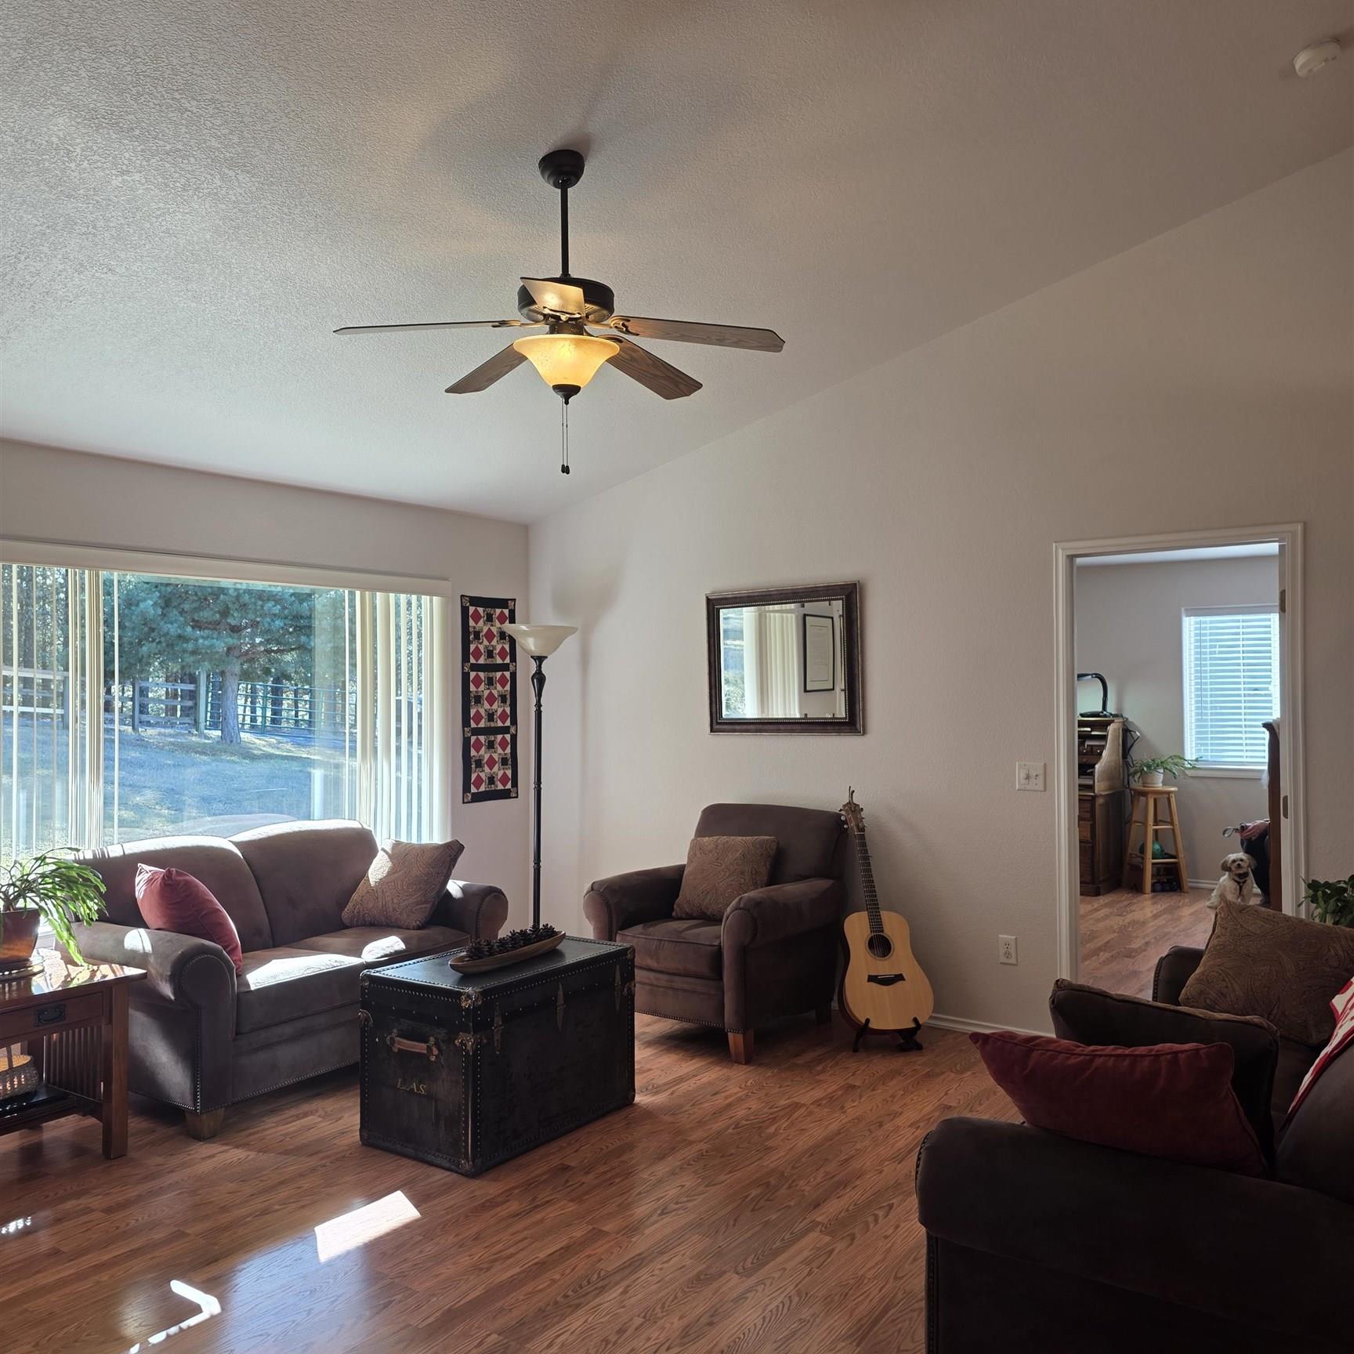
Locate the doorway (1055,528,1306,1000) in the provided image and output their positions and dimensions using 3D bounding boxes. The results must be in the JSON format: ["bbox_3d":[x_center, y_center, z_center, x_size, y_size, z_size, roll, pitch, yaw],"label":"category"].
[{"bbox_3d":[1.976,0.485,4.725,0.933,2.092,0.130,-1,-2,38],"label":"doorway"}]

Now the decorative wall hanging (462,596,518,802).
[{"bbox_3d":[-1.018,0.123,6.603,0.020,1.120,0.412,-1,-2,38],"label":"decorative wall hanging"}]

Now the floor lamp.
[{"bbox_3d":[-0.705,0.661,6.106,0.370,1.833,0.370,0,-1,0],"label":"floor lamp"}]

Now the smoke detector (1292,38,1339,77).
[{"bbox_3d":[1.980,-1.917,3.714,0.130,0.045,0.130,-18,-12,36],"label":"smoke detector"}]

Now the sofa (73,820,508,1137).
[{"bbox_3d":[-1.568,1.083,4.827,0.920,0.945,1.570,-1,-2,34],"label":"sofa"}]

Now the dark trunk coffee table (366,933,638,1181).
[{"bbox_3d":[-0.596,1.253,4.142,0.512,0.562,0.813,-1,-2,35],"label":"dark trunk coffee table"}]

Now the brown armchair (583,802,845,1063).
[{"bbox_3d":[0.218,1.081,5.347,0.930,0.955,0.860,-1,-2,39],"label":"brown armchair"}]

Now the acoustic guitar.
[{"bbox_3d":[0.858,1.014,5.231,0.400,1.040,0.125,-5,-19,-5],"label":"acoustic guitar"}]

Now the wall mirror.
[{"bbox_3d":[0.512,-0.072,5.780,0.867,0.705,0.040,-1,-2,38],"label":"wall mirror"}]

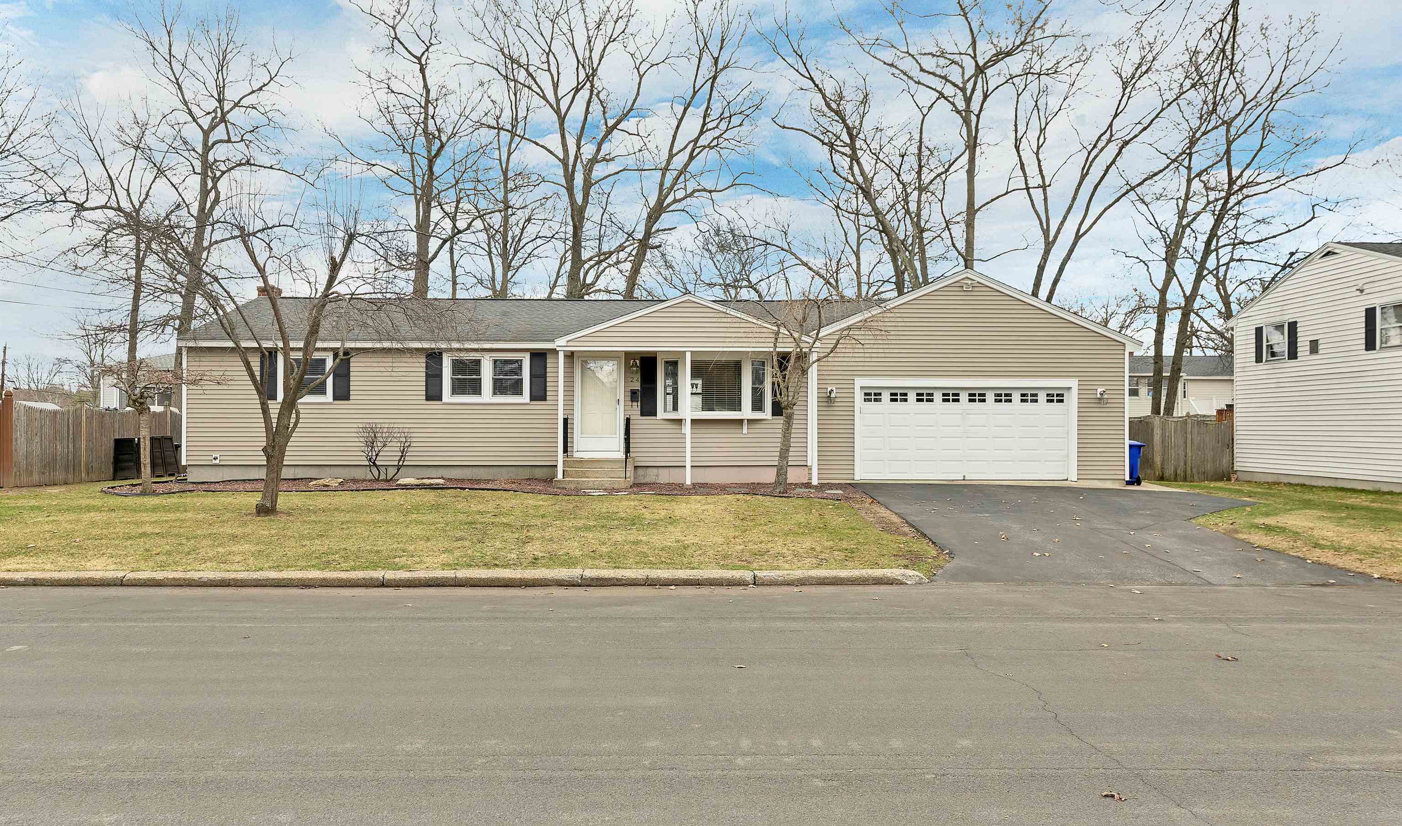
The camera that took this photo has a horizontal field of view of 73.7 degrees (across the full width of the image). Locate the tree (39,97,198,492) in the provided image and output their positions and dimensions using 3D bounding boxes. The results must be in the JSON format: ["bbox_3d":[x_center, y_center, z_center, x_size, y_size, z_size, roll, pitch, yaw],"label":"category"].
[{"bbox_3d":[-11.100,-2.270,17.900,3.050,7.550,2.900,0,0,-1],"label":"tree"}]

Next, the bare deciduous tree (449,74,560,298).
[{"bbox_3d":[-8.627,-6.438,41.000,4.902,16.825,4.657,0,-1,-2],"label":"bare deciduous tree"}]

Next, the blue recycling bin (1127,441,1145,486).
[{"bbox_3d":[10.220,1.200,22.250,0.740,1.090,0.630,0,-1,21],"label":"blue recycling bin"}]

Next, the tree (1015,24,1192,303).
[{"bbox_3d":[16.088,-6.752,37.500,7.165,17.354,6.807,0,-1,-2],"label":"tree"}]

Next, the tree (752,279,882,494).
[{"bbox_3d":[2.190,-0.500,17.700,2.450,4.050,2.300,0,0,-1],"label":"tree"}]

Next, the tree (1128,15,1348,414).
[{"bbox_3d":[20.678,-6.728,36.000,8.482,17.264,8.058,0,-1,-2],"label":"tree"}]

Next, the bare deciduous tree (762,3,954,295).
[{"bbox_3d":[6.224,-7.151,37.000,7.633,18.139,7.252,0,-1,-2],"label":"bare deciduous tree"}]

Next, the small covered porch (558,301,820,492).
[{"bbox_3d":[-0.330,-0.440,19.750,5.450,3.920,1.750,0,0,-1],"label":"small covered porch"}]

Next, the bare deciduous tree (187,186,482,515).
[{"bbox_3d":[-5.500,-0.940,14.000,4.450,4.950,4.000,0,0,-1],"label":"bare deciduous tree"}]

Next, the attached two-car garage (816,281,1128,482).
[{"bbox_3d":[6.050,-0.784,24.884,7.390,4.780,6.900,0,-1,-2],"label":"attached two-car garage"}]

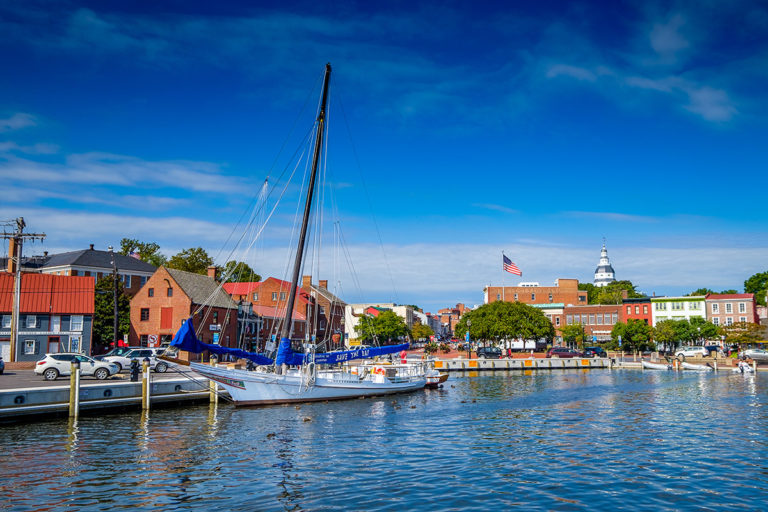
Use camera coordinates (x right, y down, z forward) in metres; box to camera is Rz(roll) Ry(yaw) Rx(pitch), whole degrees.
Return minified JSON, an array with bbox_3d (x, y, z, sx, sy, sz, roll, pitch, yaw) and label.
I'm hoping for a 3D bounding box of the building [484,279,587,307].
[{"bbox_3d":[37.155,14.578,164.554,25.000,15.600,13.000,0,-8,-3],"label":"building"}]

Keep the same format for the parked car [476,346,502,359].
[{"bbox_3d":[14.380,13.072,86.000,4.500,1.700,1.850,3,-8,-23],"label":"parked car"}]

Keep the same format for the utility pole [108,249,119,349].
[{"bbox_3d":[-24.051,4.514,57.000,0.350,10.800,0.350,-4,-8,-1],"label":"utility pole"}]

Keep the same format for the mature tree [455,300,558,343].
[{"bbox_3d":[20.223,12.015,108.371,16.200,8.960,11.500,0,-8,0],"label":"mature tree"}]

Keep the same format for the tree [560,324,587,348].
[{"bbox_3d":[31.687,13.925,107.000,4.400,5.000,4.300,-2,-8,16],"label":"tree"}]

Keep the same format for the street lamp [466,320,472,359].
[{"bbox_3d":[11.615,11.290,86.770,0.620,5.250,0.600,0,-8,0],"label":"street lamp"}]

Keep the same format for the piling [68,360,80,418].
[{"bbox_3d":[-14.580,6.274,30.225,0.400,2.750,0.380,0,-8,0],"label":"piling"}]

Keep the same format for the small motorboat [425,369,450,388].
[{"bbox_3d":[3.300,9.531,50.672,3.300,1.400,1.500,-7,-10,41],"label":"small motorboat"}]

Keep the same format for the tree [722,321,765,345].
[{"bbox_3d":[54.980,12.290,98.000,6.600,5.200,6.200,-4,-9,30],"label":"tree"}]

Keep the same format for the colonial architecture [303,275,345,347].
[{"bbox_3d":[-11.034,10.035,105.784,8.000,12.300,8.500,-2,-8,15],"label":"colonial architecture"}]

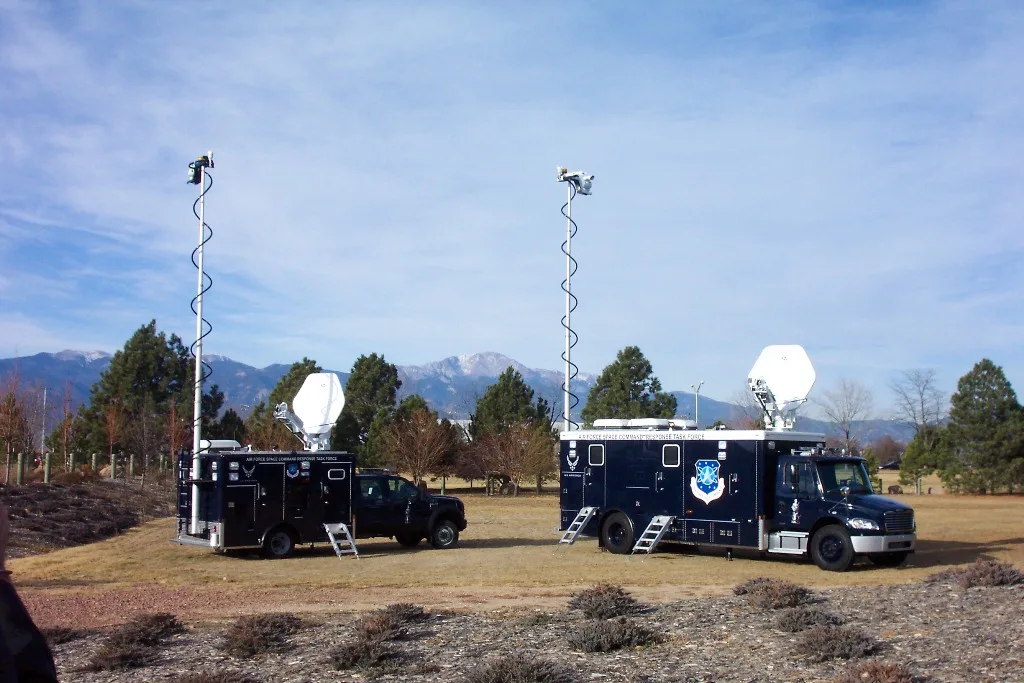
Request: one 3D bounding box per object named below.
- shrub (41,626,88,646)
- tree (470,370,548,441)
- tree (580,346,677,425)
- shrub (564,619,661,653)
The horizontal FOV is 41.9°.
[{"bbox_3d":[-6.206,4.082,18.500,0.680,0.240,0.600,0,-5,0],"label":"shrub"},{"bbox_3d":[-0.174,6.017,93.000,5.704,8.277,5.533,1,-5,0],"label":"tree"},{"bbox_3d":[8.104,5.252,93.000,6.678,9.808,6.477,1,-5,0],"label":"tree"},{"bbox_3d":[1.139,3.298,15.000,1.055,0.352,0.900,1,-5,0],"label":"shrub"}]

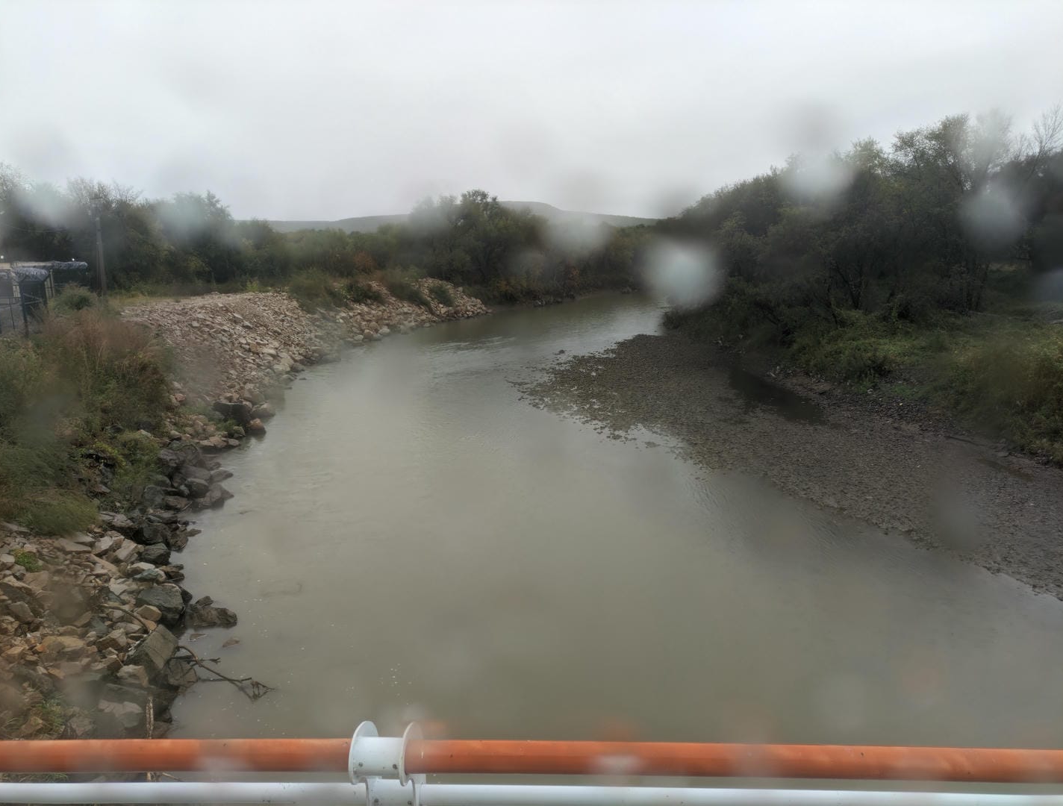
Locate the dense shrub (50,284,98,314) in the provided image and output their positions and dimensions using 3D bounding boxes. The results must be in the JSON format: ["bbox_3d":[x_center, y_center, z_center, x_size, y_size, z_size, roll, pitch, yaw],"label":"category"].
[{"bbox_3d":[-25.384,-5.767,43.000,2.600,1.750,2.400,1,11,0],"label":"dense shrub"}]

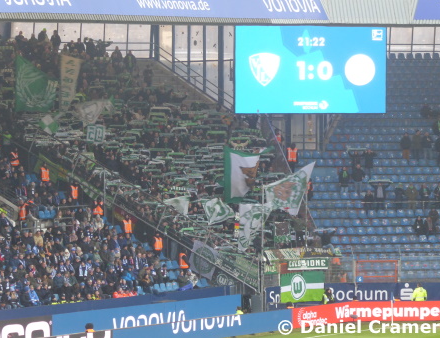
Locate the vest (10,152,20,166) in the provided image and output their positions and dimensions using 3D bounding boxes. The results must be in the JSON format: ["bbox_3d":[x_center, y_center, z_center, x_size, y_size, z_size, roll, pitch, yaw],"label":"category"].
[{"bbox_3d":[-9.718,-0.435,163.000,0.460,0.660,0.320,-1,1,-34],"label":"vest"}]

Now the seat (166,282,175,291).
[{"bbox_3d":[-2.298,5.469,160.025,0.420,0.420,0.450,1,2,32],"label":"seat"}]

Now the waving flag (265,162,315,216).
[{"bbox_3d":[3.406,0.990,166.500,2.420,2.600,0.500,0,1,-3],"label":"waving flag"}]

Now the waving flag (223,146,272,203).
[{"bbox_3d":[1.336,0.267,167.500,2.350,2.720,0.500,0,1,-6],"label":"waving flag"}]

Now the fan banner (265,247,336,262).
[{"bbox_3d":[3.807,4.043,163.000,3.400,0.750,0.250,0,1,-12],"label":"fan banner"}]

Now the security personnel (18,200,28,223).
[{"bbox_3d":[-8.888,2.269,155.500,0.520,1.780,0.380,-1,1,-37],"label":"security personnel"}]

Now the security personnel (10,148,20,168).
[{"bbox_3d":[-9.902,-0.102,166.763,0.540,1.780,0.360,0,2,-12],"label":"security personnel"}]

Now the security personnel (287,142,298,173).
[{"bbox_3d":[3.675,-0.379,174.000,0.550,1.790,0.360,0,2,6],"label":"security personnel"}]

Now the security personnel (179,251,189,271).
[{"bbox_3d":[-1.576,4.606,157.500,0.400,1.770,0.550,0,2,-12],"label":"security personnel"}]

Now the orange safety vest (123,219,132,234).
[{"bbox_3d":[-4.365,2.722,163.197,0.460,0.680,0.290,0,2,7],"label":"orange safety vest"}]

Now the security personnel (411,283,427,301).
[{"bbox_3d":[9.463,6.272,163.528,0.600,1.740,0.380,-1,2,-18],"label":"security personnel"}]

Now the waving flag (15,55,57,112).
[{"bbox_3d":[-9.077,-4.229,170.500,2.080,2.880,0.400,0,2,-11],"label":"waving flag"}]

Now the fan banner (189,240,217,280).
[{"bbox_3d":[-0.766,4.383,165.104,1.350,1.350,0.050,25,15,29],"label":"fan banner"}]

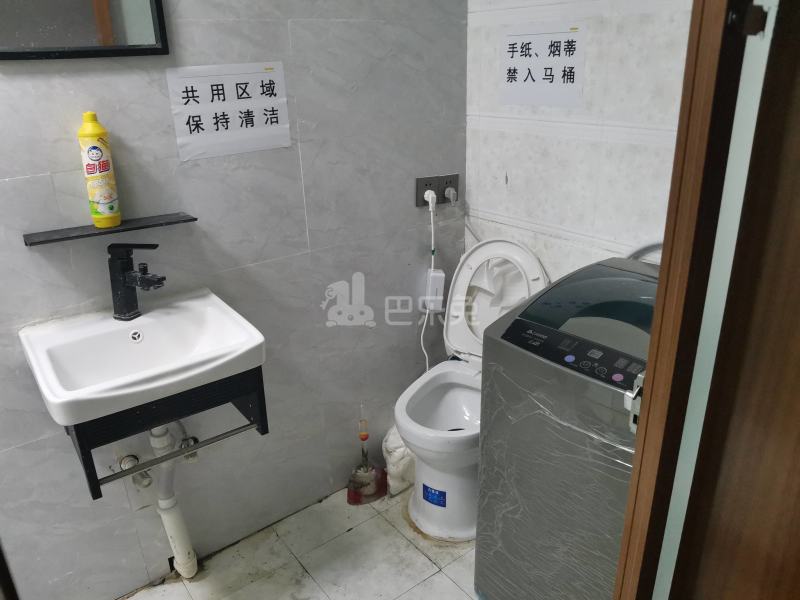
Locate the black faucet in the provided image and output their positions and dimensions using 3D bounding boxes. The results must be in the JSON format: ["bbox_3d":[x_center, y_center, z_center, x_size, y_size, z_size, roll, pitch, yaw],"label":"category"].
[{"bbox_3d":[-0.601,-0.039,1.371,0.142,0.176,0.050,6,23,20],"label":"black faucet"}]

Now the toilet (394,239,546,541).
[{"bbox_3d":[0.208,0.275,1.873,0.370,0.835,0.520,9,24,25],"label":"toilet"}]

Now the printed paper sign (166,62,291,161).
[{"bbox_3d":[-0.413,-0.472,1.498,0.297,0.210,0.006,-17,26,-33],"label":"printed paper sign"}]

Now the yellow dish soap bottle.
[{"bbox_3d":[-0.667,-0.282,1.321,0.066,0.250,0.064,-12,23,-24],"label":"yellow dish soap bottle"}]

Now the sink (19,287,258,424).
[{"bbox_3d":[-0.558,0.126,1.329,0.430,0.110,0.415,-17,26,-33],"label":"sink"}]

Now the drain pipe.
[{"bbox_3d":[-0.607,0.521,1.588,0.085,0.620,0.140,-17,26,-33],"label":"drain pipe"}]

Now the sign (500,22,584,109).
[{"bbox_3d":[0.389,-0.648,1.663,0.006,0.210,0.297,-17,26,-33],"label":"sign"}]

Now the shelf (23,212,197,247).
[{"bbox_3d":[-0.651,-0.163,1.370,0.350,0.016,0.086,-17,26,-33],"label":"shelf"}]

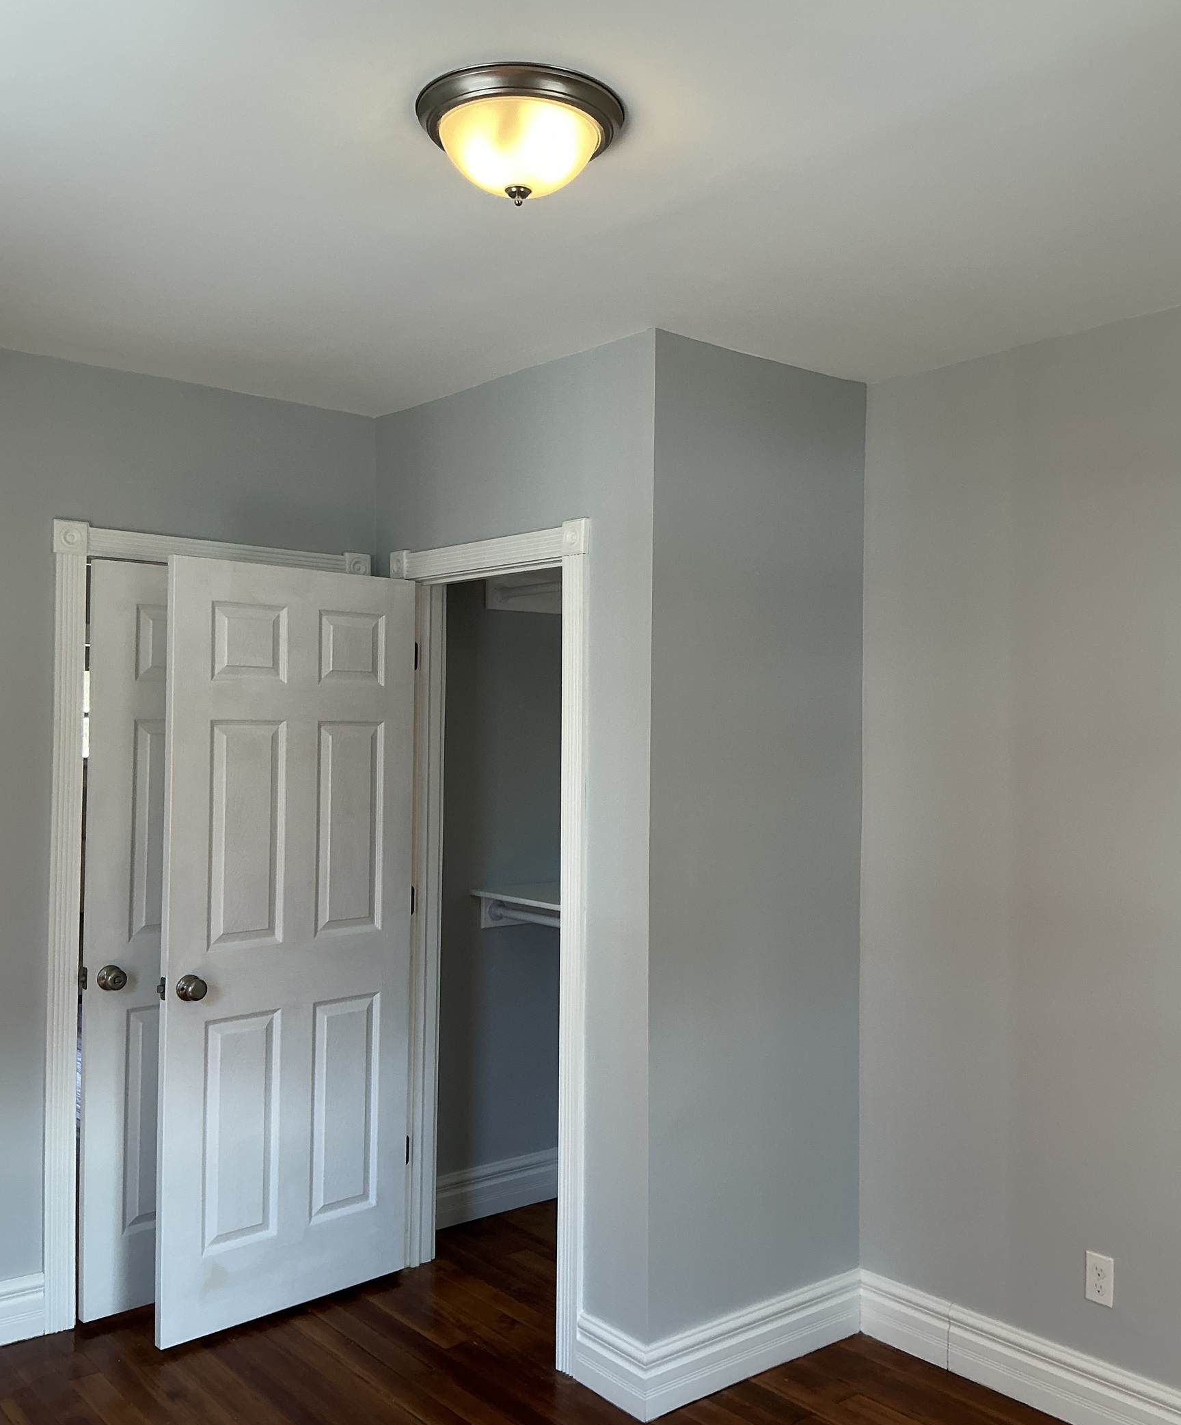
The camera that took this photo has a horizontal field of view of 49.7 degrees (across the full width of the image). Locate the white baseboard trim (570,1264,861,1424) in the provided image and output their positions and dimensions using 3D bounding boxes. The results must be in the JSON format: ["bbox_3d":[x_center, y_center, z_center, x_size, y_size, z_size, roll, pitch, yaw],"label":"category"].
[{"bbox_3d":[0.355,1.597,3.338,0.796,0.164,0.253,1,-1,-38],"label":"white baseboard trim"}]

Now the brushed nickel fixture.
[{"bbox_3d":[-0.111,-0.867,1.996,0.330,0.147,0.330,1,-1,0],"label":"brushed nickel fixture"}]

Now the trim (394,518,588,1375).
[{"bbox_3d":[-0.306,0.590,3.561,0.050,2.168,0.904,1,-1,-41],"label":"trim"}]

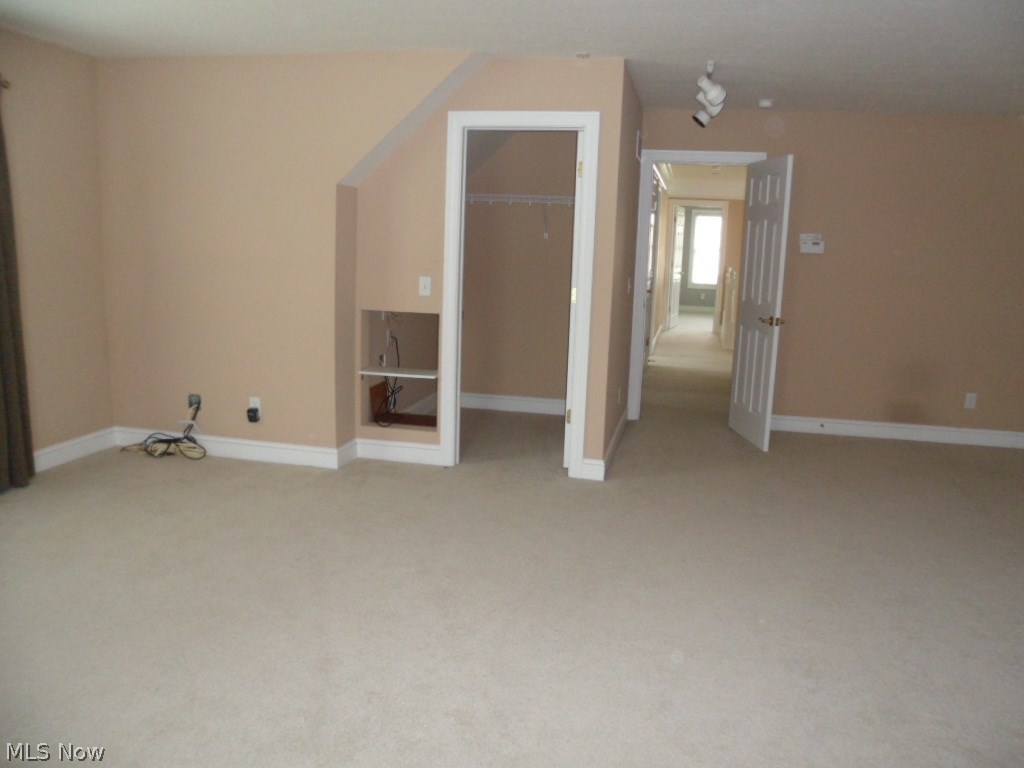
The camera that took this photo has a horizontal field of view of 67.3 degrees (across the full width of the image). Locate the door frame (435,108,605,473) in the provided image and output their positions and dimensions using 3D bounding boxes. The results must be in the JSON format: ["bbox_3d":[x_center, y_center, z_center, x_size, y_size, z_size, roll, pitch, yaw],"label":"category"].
[{"bbox_3d":[0.037,-0.516,4.673,0.904,2.154,0.120,4,11,12],"label":"door frame"}]

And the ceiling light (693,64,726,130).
[{"bbox_3d":[1.217,-1.767,4.770,0.200,0.220,1.000,4,11,12],"label":"ceiling light"}]

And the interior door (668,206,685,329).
[{"bbox_3d":[2.850,-1.968,13.209,0.045,2.030,0.740,6,11,22],"label":"interior door"}]

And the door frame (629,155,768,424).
[{"bbox_3d":[1.453,-0.739,6.152,0.927,2.145,0.140,4,11,12],"label":"door frame"}]

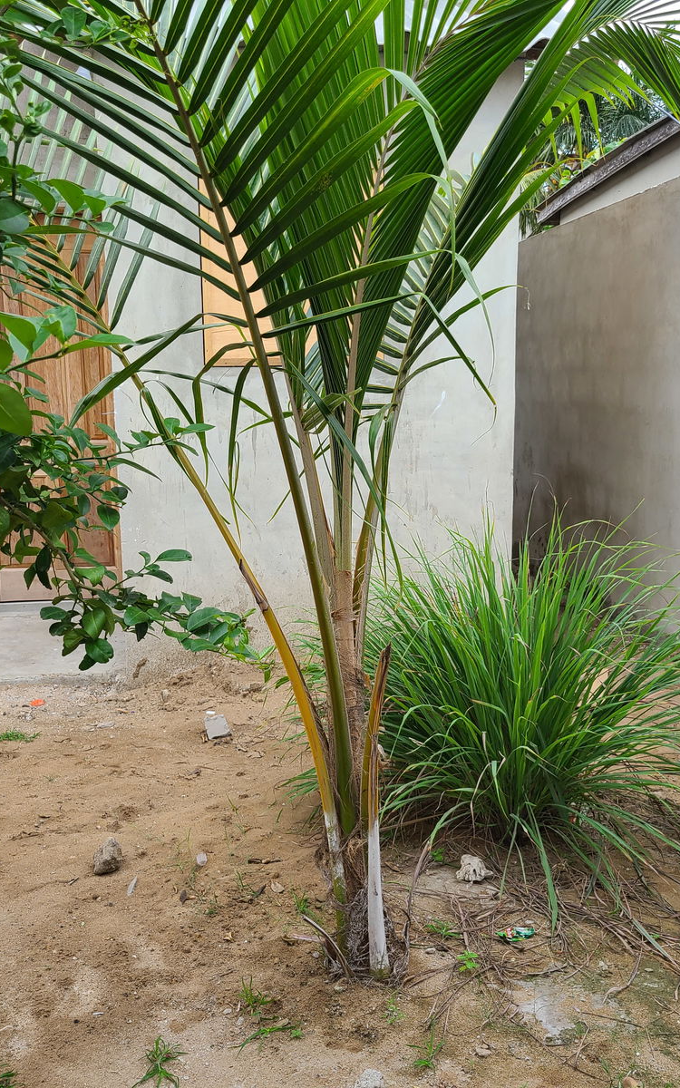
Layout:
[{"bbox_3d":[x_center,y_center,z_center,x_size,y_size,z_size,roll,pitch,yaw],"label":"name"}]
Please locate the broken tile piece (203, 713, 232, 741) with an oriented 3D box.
[{"bbox_3d":[-0.476,0.714,4.222,0.100,0.075,0.090,-2,10,-7],"label":"broken tile piece"}]

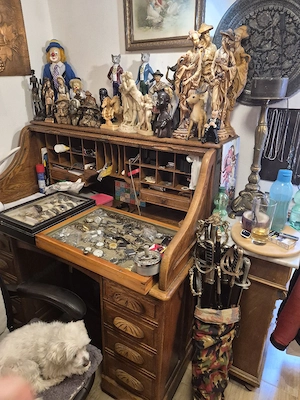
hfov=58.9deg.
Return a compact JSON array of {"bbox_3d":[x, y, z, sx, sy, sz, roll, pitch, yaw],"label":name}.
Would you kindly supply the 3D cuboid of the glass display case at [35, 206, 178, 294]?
[{"bbox_3d":[-0.151,0.183,1.224,0.582,0.050,0.423,14,25,29],"label":"glass display case"}]

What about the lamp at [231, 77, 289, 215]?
[{"bbox_3d":[0.587,-0.263,1.422,0.185,0.695,0.185,13,25,28],"label":"lamp"}]

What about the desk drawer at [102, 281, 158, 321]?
[{"bbox_3d":[0.002,0.339,1.214,0.278,0.149,0.360,13,25,28],"label":"desk drawer"}]

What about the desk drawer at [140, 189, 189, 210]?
[{"bbox_3d":[0.126,-0.026,1.484,0.290,0.061,0.200,13,25,28],"label":"desk drawer"}]

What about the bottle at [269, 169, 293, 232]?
[{"bbox_3d":[0.617,0.007,1.266,0.097,0.298,0.097,13,24,25],"label":"bottle"}]

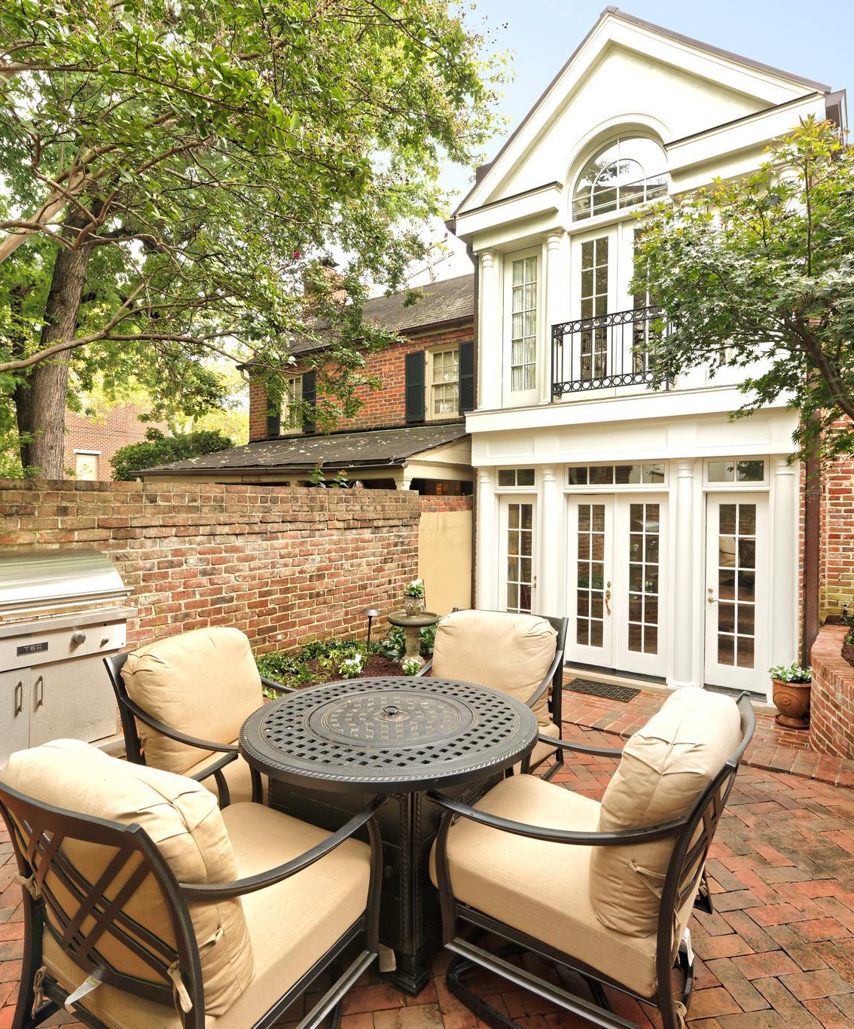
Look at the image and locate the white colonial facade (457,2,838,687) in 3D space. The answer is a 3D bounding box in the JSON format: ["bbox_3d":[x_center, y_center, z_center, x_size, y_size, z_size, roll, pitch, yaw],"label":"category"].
[{"bbox_3d":[2.122,-1.802,6.698,4.050,7.060,0.800,1,1,37],"label":"white colonial facade"}]

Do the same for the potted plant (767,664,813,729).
[{"bbox_3d":[3.218,1.554,5.290,0.390,0.560,0.390,1,1,37],"label":"potted plant"}]

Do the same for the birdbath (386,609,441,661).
[{"bbox_3d":[-0.137,1.223,5.895,0.520,0.490,0.520,0,1,0],"label":"birdbath"}]

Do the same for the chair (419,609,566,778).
[{"bbox_3d":[0.330,1.087,3.373,0.720,0.930,0.800,1,1,26],"label":"chair"}]

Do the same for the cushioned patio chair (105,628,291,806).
[{"bbox_3d":[-0.928,1.103,2.830,0.800,0.930,0.720,1,1,30],"label":"cushioned patio chair"}]

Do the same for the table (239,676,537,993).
[{"bbox_3d":[-0.124,1.200,2.453,1.176,0.745,1.176,1,1,37],"label":"table"}]

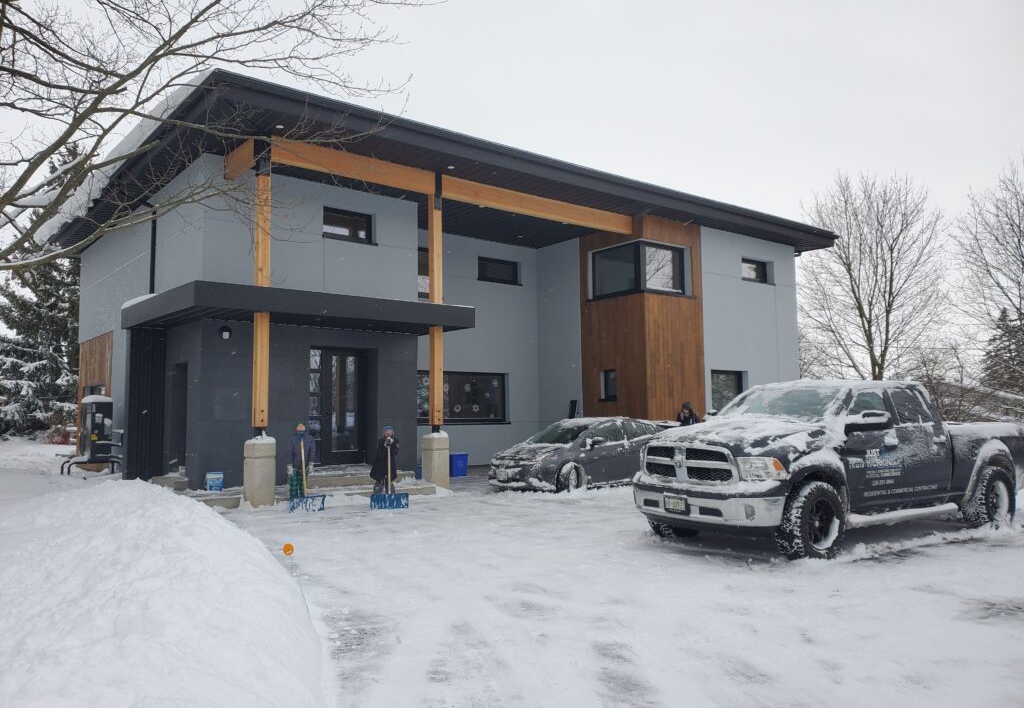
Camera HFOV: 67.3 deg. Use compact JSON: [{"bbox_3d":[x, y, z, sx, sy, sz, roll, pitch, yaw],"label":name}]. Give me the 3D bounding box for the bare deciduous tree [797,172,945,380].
[{"bbox_3d":[16.330,-2.046,34.871,6.463,12.245,6.463,-3,-5,25],"label":"bare deciduous tree"}]

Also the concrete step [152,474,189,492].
[{"bbox_3d":[-7.030,2.677,15.874,0.330,0.190,1.350,3,-5,-39],"label":"concrete step"}]

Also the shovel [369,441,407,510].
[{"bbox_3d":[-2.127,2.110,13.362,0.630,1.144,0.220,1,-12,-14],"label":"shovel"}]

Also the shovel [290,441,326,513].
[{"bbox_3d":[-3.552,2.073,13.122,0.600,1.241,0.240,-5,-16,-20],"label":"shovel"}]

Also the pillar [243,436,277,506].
[{"bbox_3d":[-4.560,2.152,13.949,0.420,1.190,0.420,3,-5,-39],"label":"pillar"}]

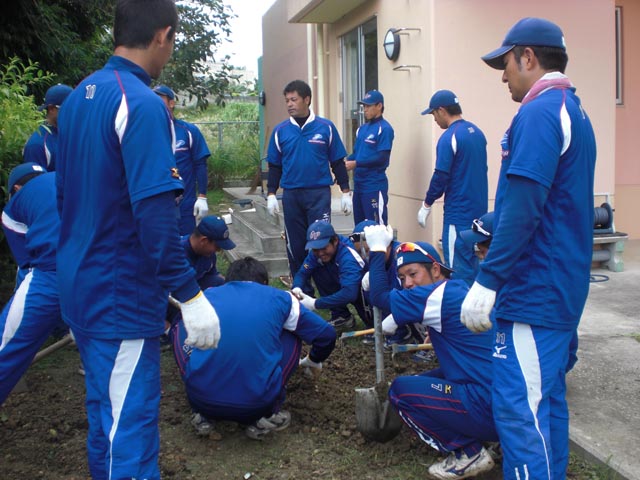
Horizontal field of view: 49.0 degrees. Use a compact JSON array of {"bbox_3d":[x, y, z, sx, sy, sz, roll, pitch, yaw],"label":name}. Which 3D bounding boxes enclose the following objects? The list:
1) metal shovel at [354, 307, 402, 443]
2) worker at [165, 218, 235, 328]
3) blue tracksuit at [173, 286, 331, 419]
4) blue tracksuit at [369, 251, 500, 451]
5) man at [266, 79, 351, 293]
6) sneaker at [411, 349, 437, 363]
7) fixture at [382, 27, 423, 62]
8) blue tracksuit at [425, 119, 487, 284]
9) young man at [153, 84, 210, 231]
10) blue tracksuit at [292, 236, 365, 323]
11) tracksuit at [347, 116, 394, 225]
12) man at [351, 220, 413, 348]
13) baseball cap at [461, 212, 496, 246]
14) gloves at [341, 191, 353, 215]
[{"bbox_3d":[0.258,0.445,3.099,0.230,0.960,0.130,-2,9,-9],"label":"metal shovel"},{"bbox_3d":[-0.817,0.270,4.576,0.620,0.820,0.520,3,9,30],"label":"worker"},{"bbox_3d":[-0.299,0.482,3.164,0.700,0.620,0.640,-1,8,2],"label":"blue tracksuit"},{"bbox_3d":[0.525,0.432,2.806,0.670,0.780,0.550,2,8,21],"label":"blue tracksuit"},{"bbox_3d":[-0.092,-0.397,5.648,0.620,1.740,0.360,1,8,17],"label":"man"},{"bbox_3d":[0.667,0.689,4.301,0.280,0.100,0.105,-9,11,-40],"label":"sneaker"},{"bbox_3d":[0.649,-1.735,6.250,0.100,0.290,0.290,-3,9,-13],"label":"fixture"},{"bbox_3d":[0.936,-0.100,4.783,0.320,1.400,0.460,5,10,36],"label":"blue tracksuit"},{"bbox_3d":[-1.017,-0.215,4.913,0.560,1.720,0.340,1,8,17],"label":"young man"},{"bbox_3d":[0.073,0.282,4.900,0.500,0.610,0.560,4,10,30],"label":"blue tracksuit"},{"bbox_3d":[0.430,-0.349,6.050,0.460,1.400,0.350,7,12,43],"label":"tracksuit"},{"bbox_3d":[0.434,0.286,4.330,0.530,0.800,0.580,3,9,30],"label":"man"},{"bbox_3d":[0.937,-0.052,4.050,0.265,0.150,0.175,-28,20,-25],"label":"baseball cap"},{"bbox_3d":[0.200,-0.273,5.250,0.090,0.190,0.090,3,9,24],"label":"gloves"}]

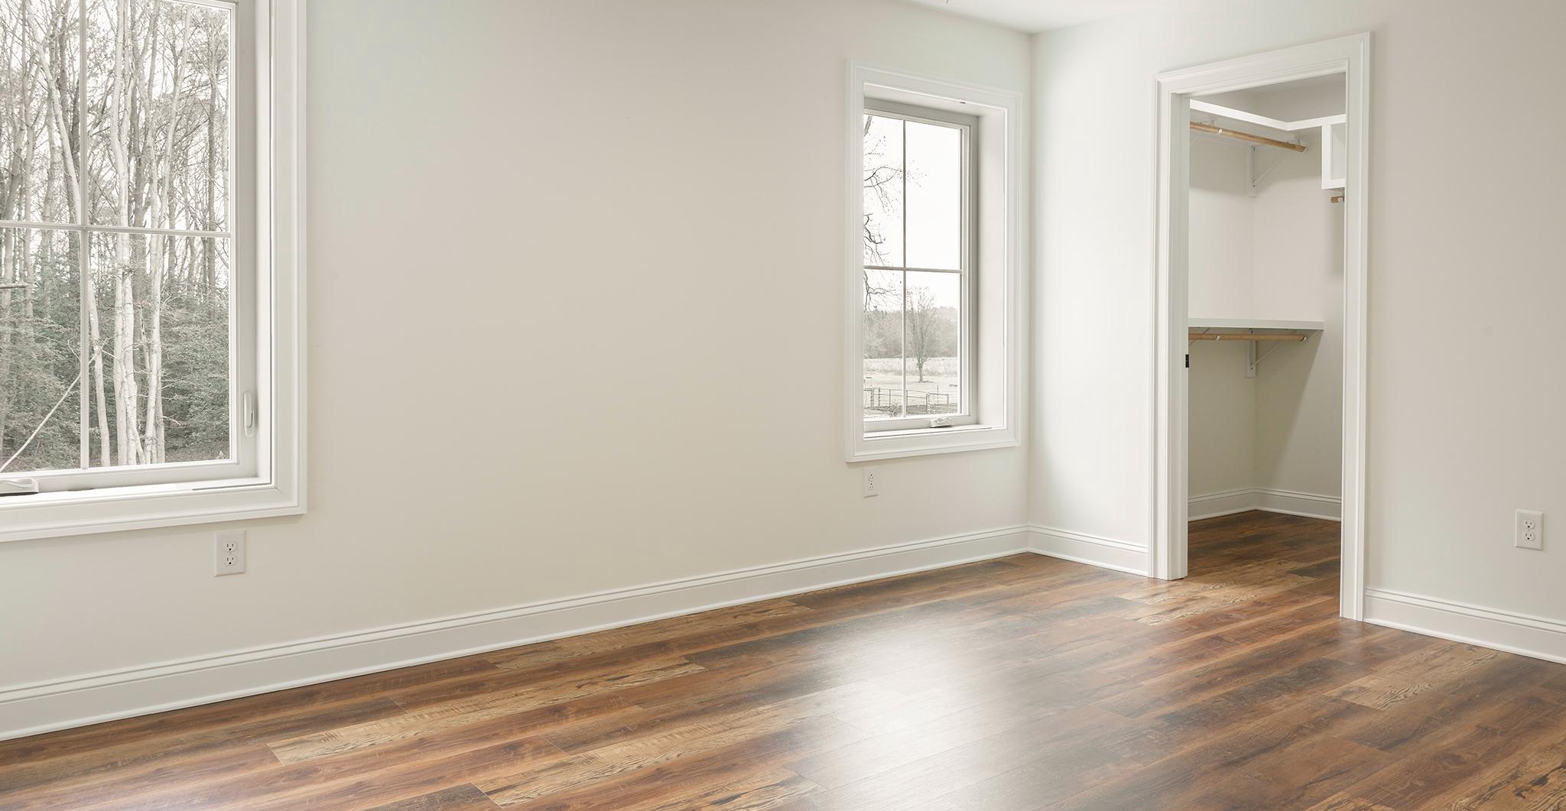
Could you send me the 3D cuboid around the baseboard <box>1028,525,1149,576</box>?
[{"bbox_3d":[1.362,0.655,4.721,0.022,0.129,0.649,-2,3,-36],"label":"baseboard"}]

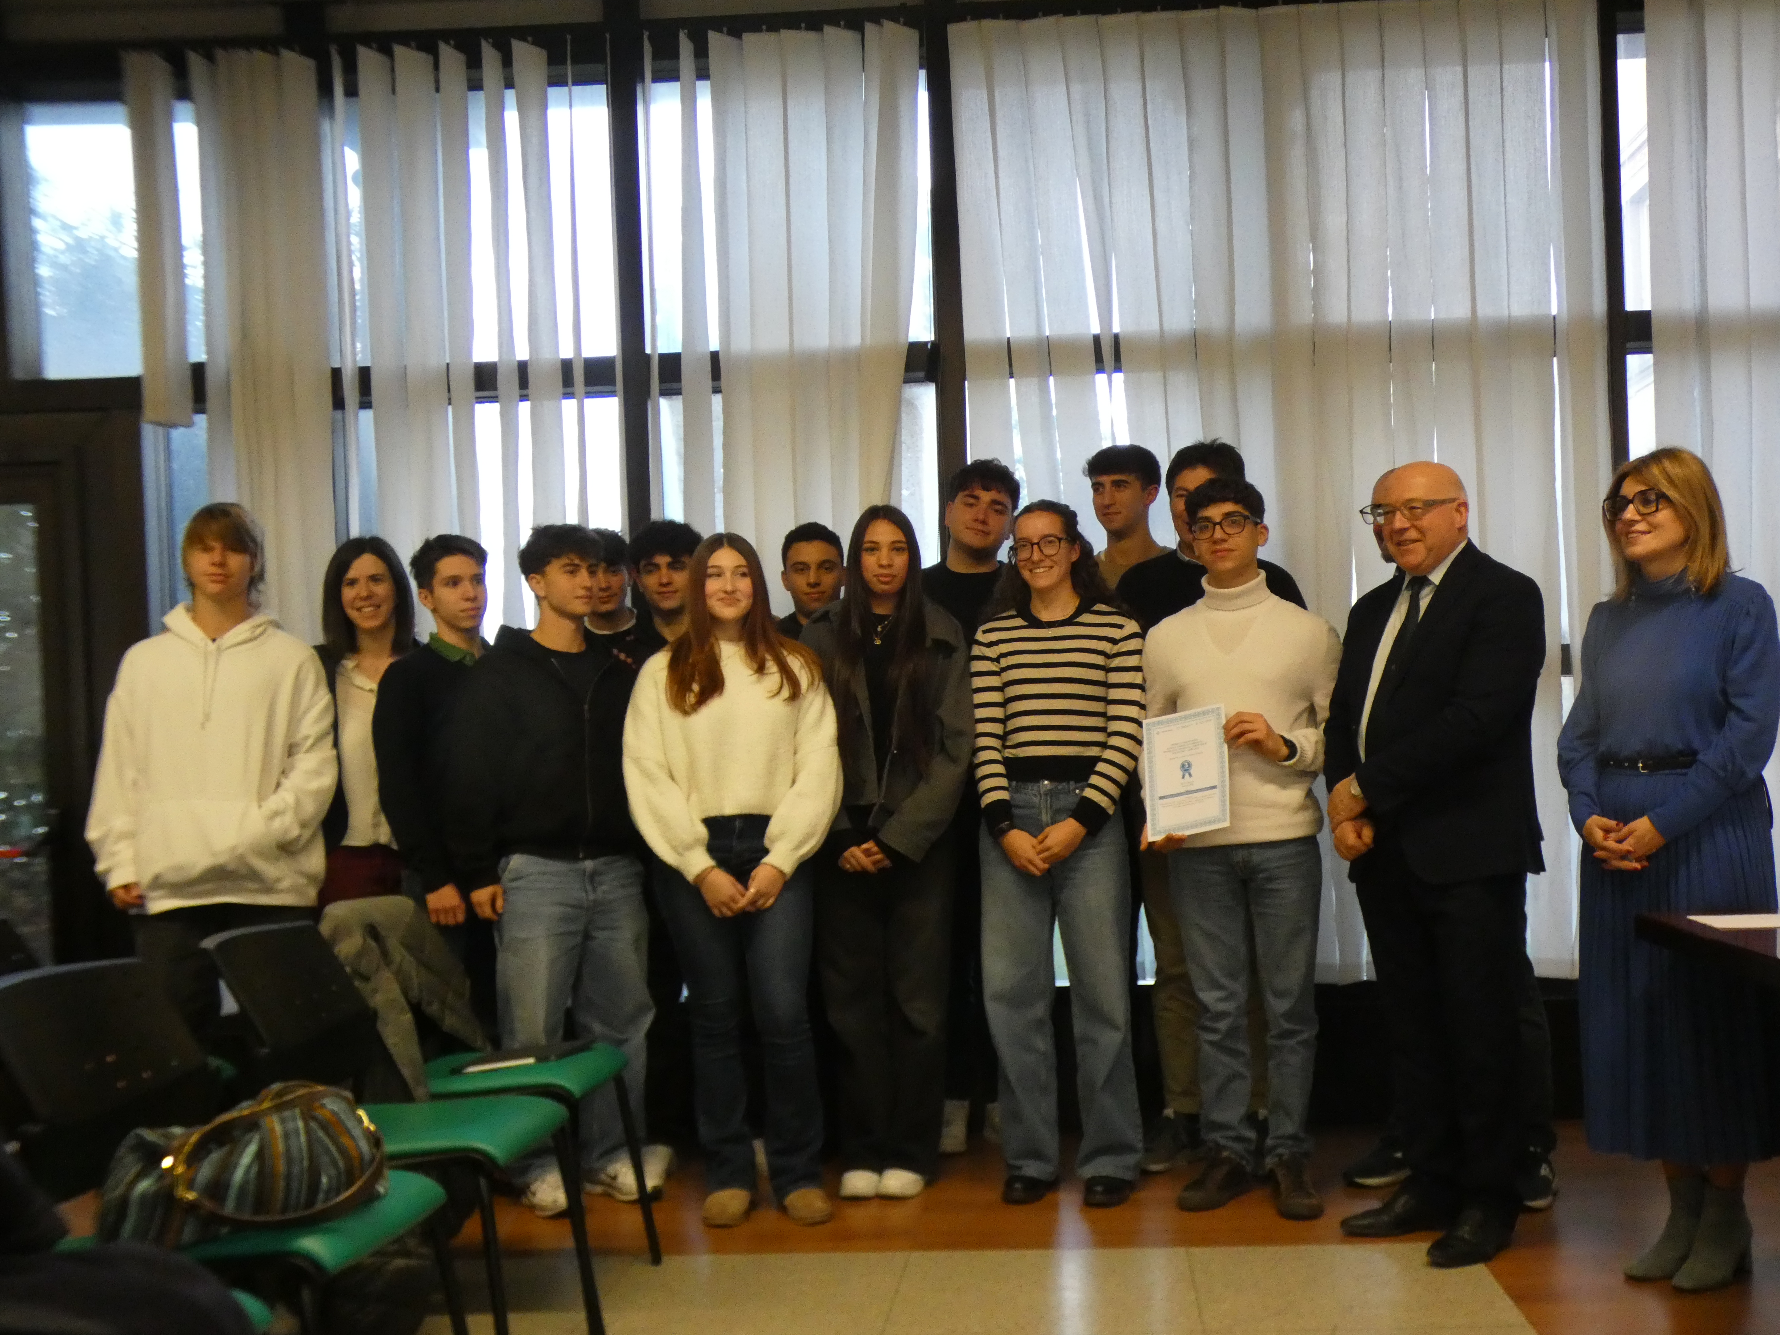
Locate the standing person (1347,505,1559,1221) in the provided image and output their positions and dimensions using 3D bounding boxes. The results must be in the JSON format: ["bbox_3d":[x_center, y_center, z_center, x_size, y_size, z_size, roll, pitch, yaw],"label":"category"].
[{"bbox_3d":[1.338,0.391,4.493,0.520,1.752,0.360,-3,-1,33],"label":"standing person"}]

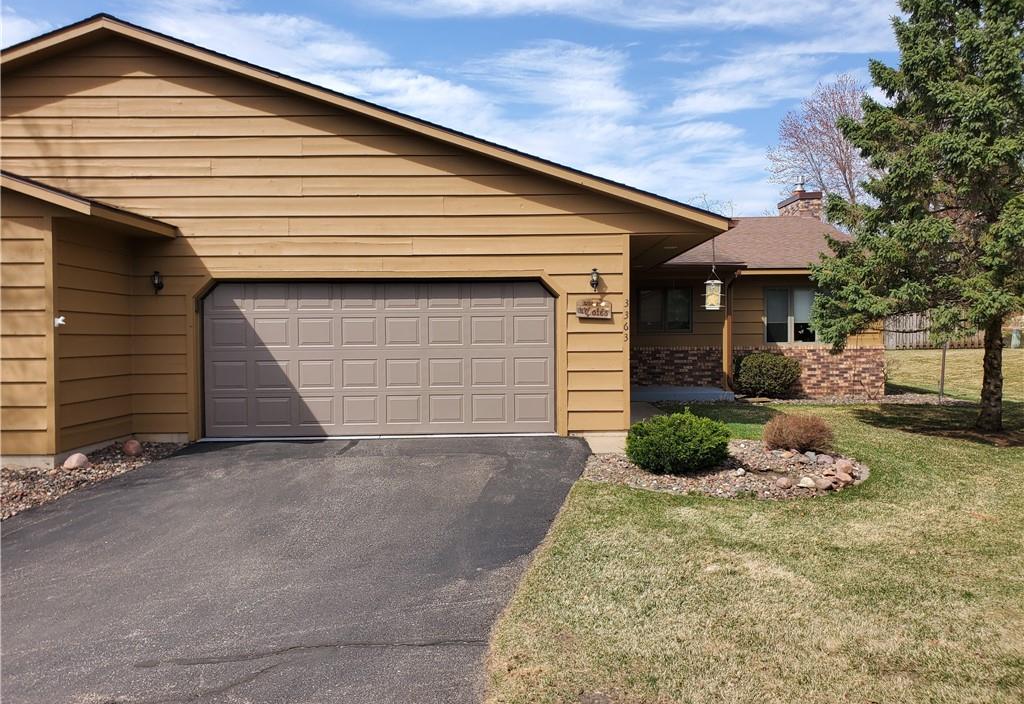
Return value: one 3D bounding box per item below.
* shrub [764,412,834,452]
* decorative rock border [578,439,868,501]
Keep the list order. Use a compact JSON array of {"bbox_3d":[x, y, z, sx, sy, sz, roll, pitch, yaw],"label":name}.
[{"bbox_3d":[4.037,1.111,10.786,0.970,0.530,0.930,-1,1,0],"label":"shrub"},{"bbox_3d":[2.574,1.343,9.633,3.500,0.220,3.600,-1,1,0],"label":"decorative rock border"}]

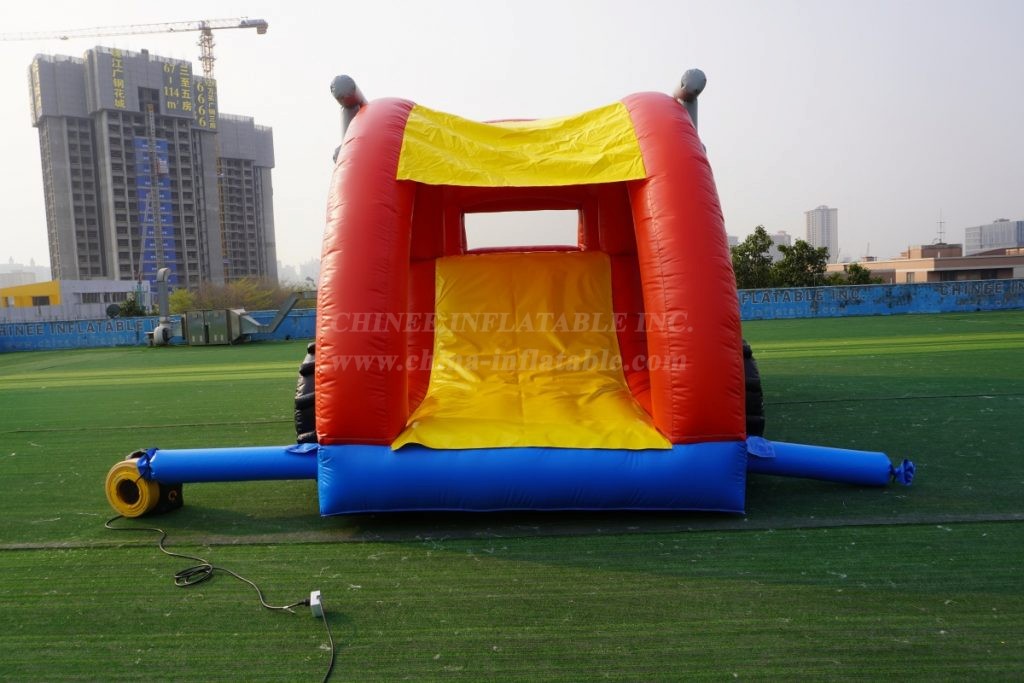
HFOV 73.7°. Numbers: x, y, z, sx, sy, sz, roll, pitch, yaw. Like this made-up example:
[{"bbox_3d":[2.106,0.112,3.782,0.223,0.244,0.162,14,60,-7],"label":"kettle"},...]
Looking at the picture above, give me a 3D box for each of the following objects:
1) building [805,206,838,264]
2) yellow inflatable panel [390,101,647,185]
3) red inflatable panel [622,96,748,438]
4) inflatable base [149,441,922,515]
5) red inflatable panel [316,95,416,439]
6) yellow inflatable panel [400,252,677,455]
[{"bbox_3d":[408.012,-129.193,900.000,39.000,98.000,26.000,-1,5,15],"label":"building"},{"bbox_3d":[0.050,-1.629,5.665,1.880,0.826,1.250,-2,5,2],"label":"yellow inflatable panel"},{"bbox_3d":[1.200,-0.542,5.079,0.800,2.490,0.650,-2,3,3],"label":"red inflatable panel"},{"bbox_3d":[0.061,0.900,5.298,5.672,0.500,1.200,-2,5,2],"label":"inflatable base"},{"bbox_3d":[-1.077,-0.470,5.177,0.760,2.490,0.650,-2,3,3],"label":"red inflatable panel"},{"bbox_3d":[0.087,-0.083,6.005,1.920,1.580,2.450,-2,3,3],"label":"yellow inflatable panel"}]

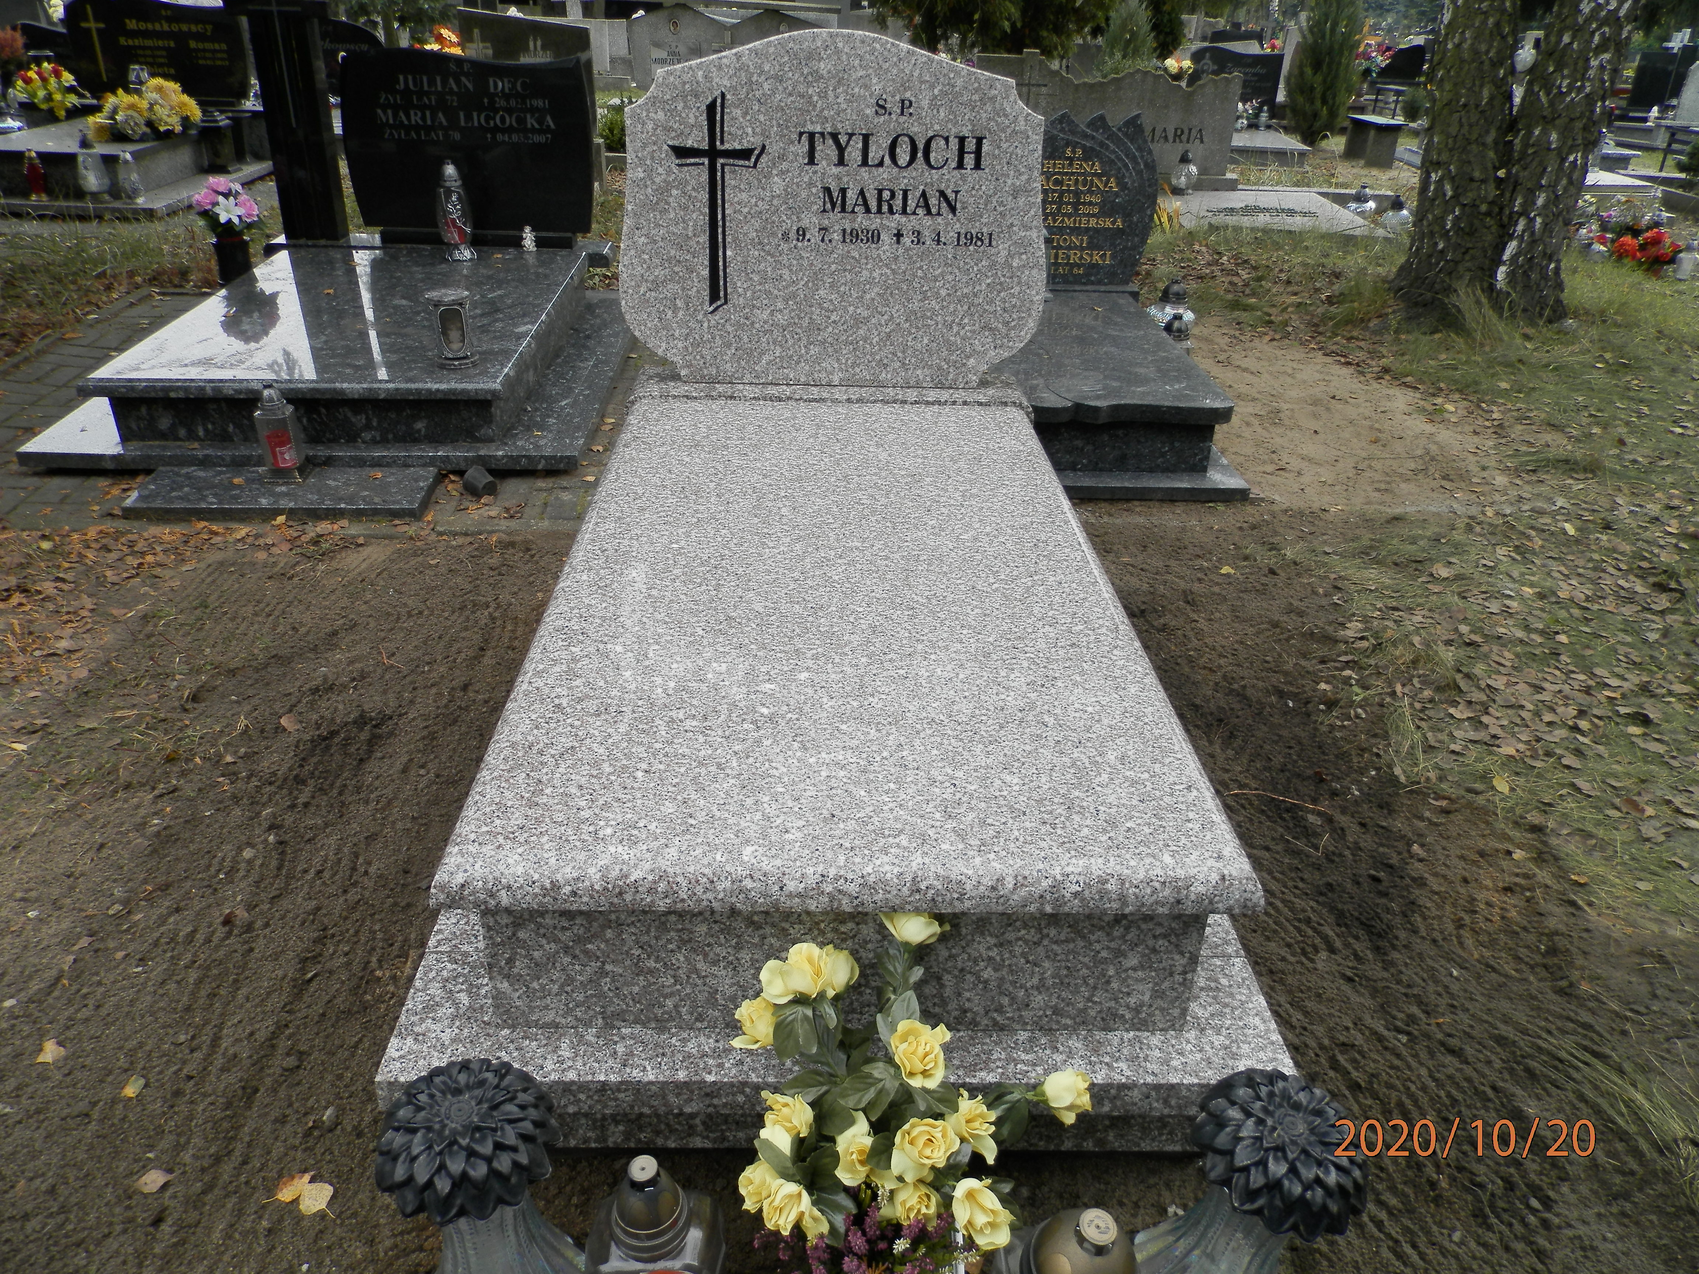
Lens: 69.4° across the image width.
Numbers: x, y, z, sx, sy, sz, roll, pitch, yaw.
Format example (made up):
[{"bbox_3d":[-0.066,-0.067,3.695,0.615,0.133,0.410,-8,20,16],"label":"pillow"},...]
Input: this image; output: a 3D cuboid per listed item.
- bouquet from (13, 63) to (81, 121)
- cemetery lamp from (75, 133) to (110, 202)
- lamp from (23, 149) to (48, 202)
[{"bbox_3d":[-4.548,-3.110,6.973,0.350,0.300,0.270,-7,29,-17],"label":"bouquet"},{"bbox_3d":[-3.833,-2.393,6.231,0.145,0.325,0.145,0,29,-3],"label":"cemetery lamp"},{"bbox_3d":[-4.117,-2.337,6.205,0.105,0.240,0.105,0,29,-3],"label":"lamp"}]

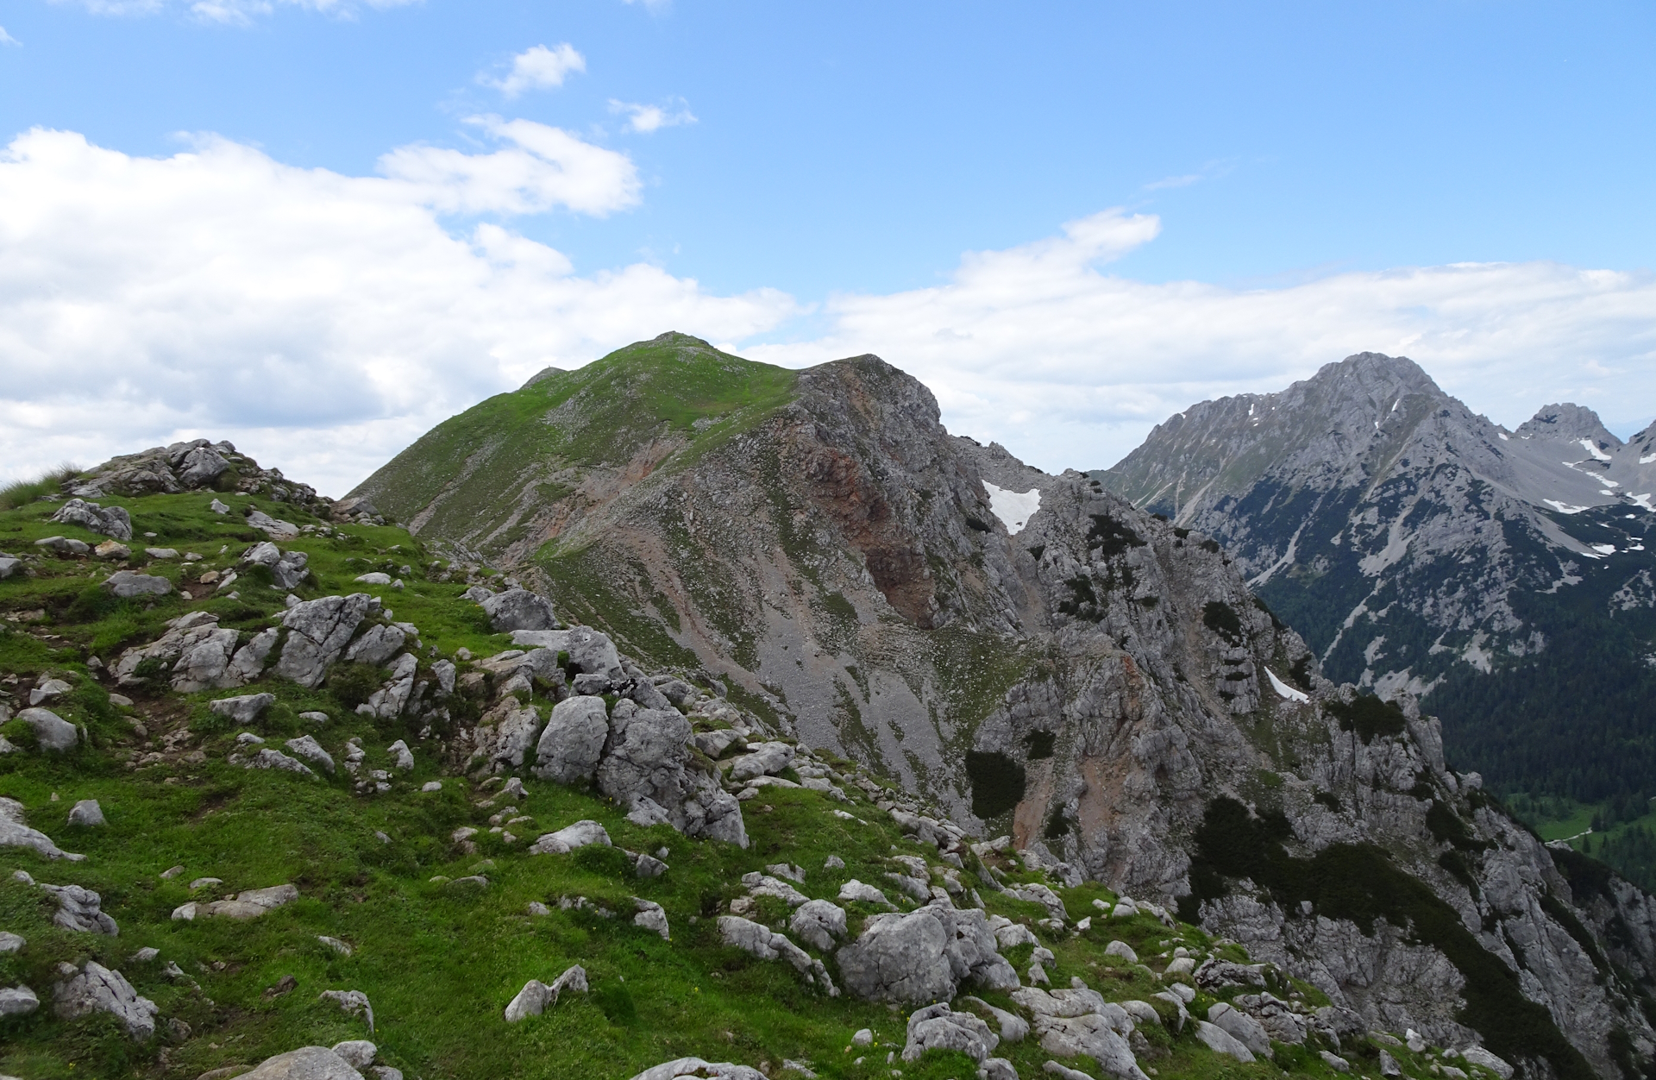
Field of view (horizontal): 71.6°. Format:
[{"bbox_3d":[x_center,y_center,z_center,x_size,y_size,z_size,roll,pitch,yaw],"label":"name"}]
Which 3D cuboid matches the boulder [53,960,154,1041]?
[{"bbox_3d":[-2.519,1.605,4.000,0.347,0.260,0.260,-1,2,-32],"label":"boulder"}]

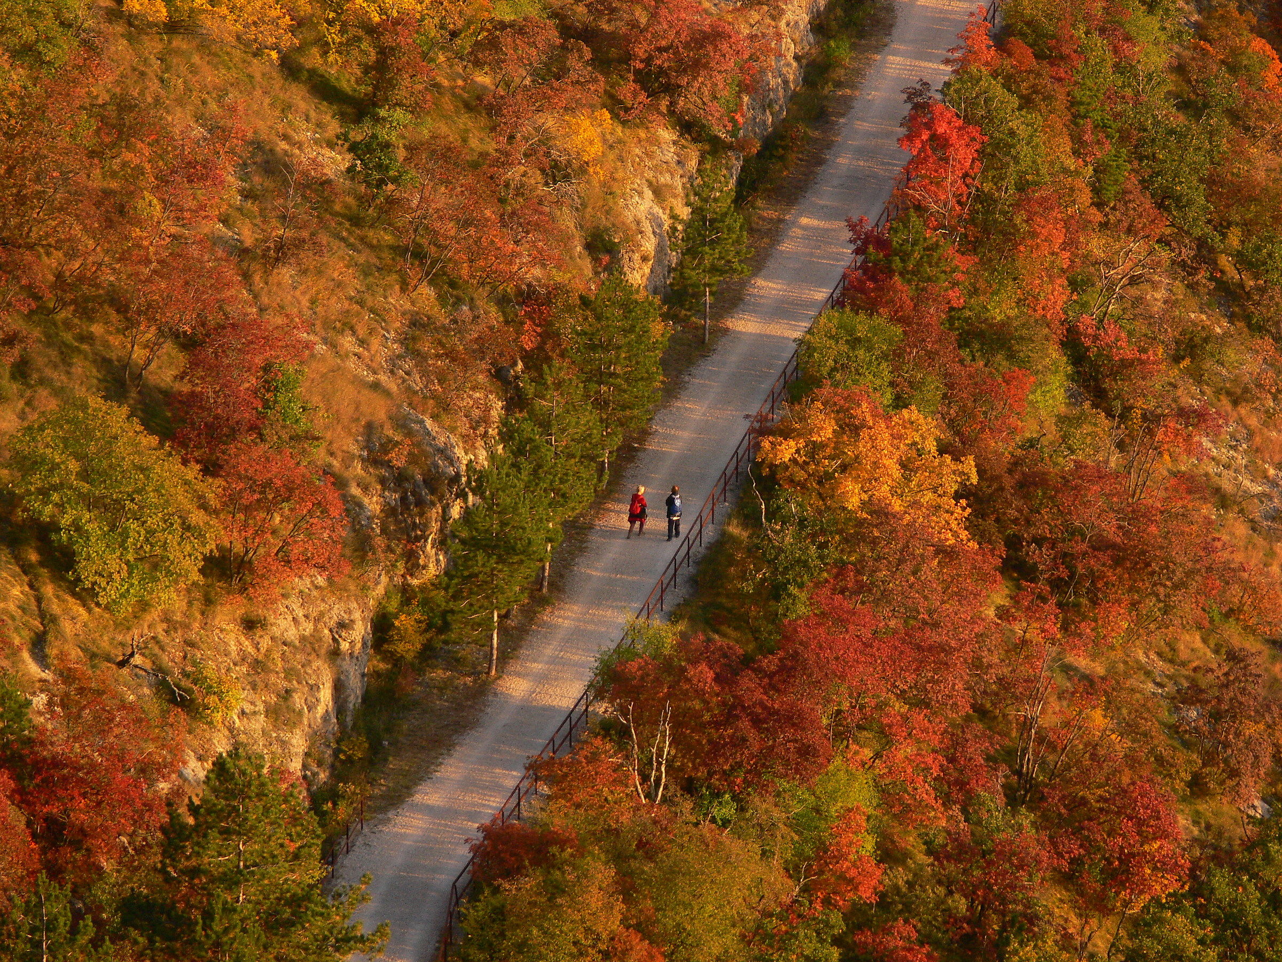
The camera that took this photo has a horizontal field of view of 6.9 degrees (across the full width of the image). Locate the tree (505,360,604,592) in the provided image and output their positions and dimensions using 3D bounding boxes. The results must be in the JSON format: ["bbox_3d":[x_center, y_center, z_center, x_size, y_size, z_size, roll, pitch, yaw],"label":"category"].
[{"bbox_3d":[-2.600,-0.150,320.000,3.000,7.200,3.000,0,18,0],"label":"tree"}]

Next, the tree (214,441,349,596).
[{"bbox_3d":[-10.210,1.070,302.500,3.800,4.500,3.600,0,18,0],"label":"tree"}]

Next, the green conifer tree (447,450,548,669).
[{"bbox_3d":[-4.200,2.420,313.000,3.000,6.700,3.000,0,18,0],"label":"green conifer tree"}]

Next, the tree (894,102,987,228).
[{"bbox_3d":[10.040,-10.510,357.000,3.100,4.600,3.000,0,18,0],"label":"tree"}]

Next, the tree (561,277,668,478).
[{"bbox_3d":[-0.820,-3.180,330.500,3.300,6.600,3.200,0,18,0],"label":"tree"}]

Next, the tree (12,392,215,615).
[{"bbox_3d":[-14.640,0.620,295.500,5.800,6.000,5.400,0,18,0],"label":"tree"}]

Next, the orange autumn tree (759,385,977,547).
[{"bbox_3d":[7.000,-0.390,329.000,6.600,5.400,5.300,0,18,0],"label":"orange autumn tree"}]

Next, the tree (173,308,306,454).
[{"bbox_3d":[-11.650,-2.810,310.500,4.000,4.400,3.700,0,18,0],"label":"tree"}]

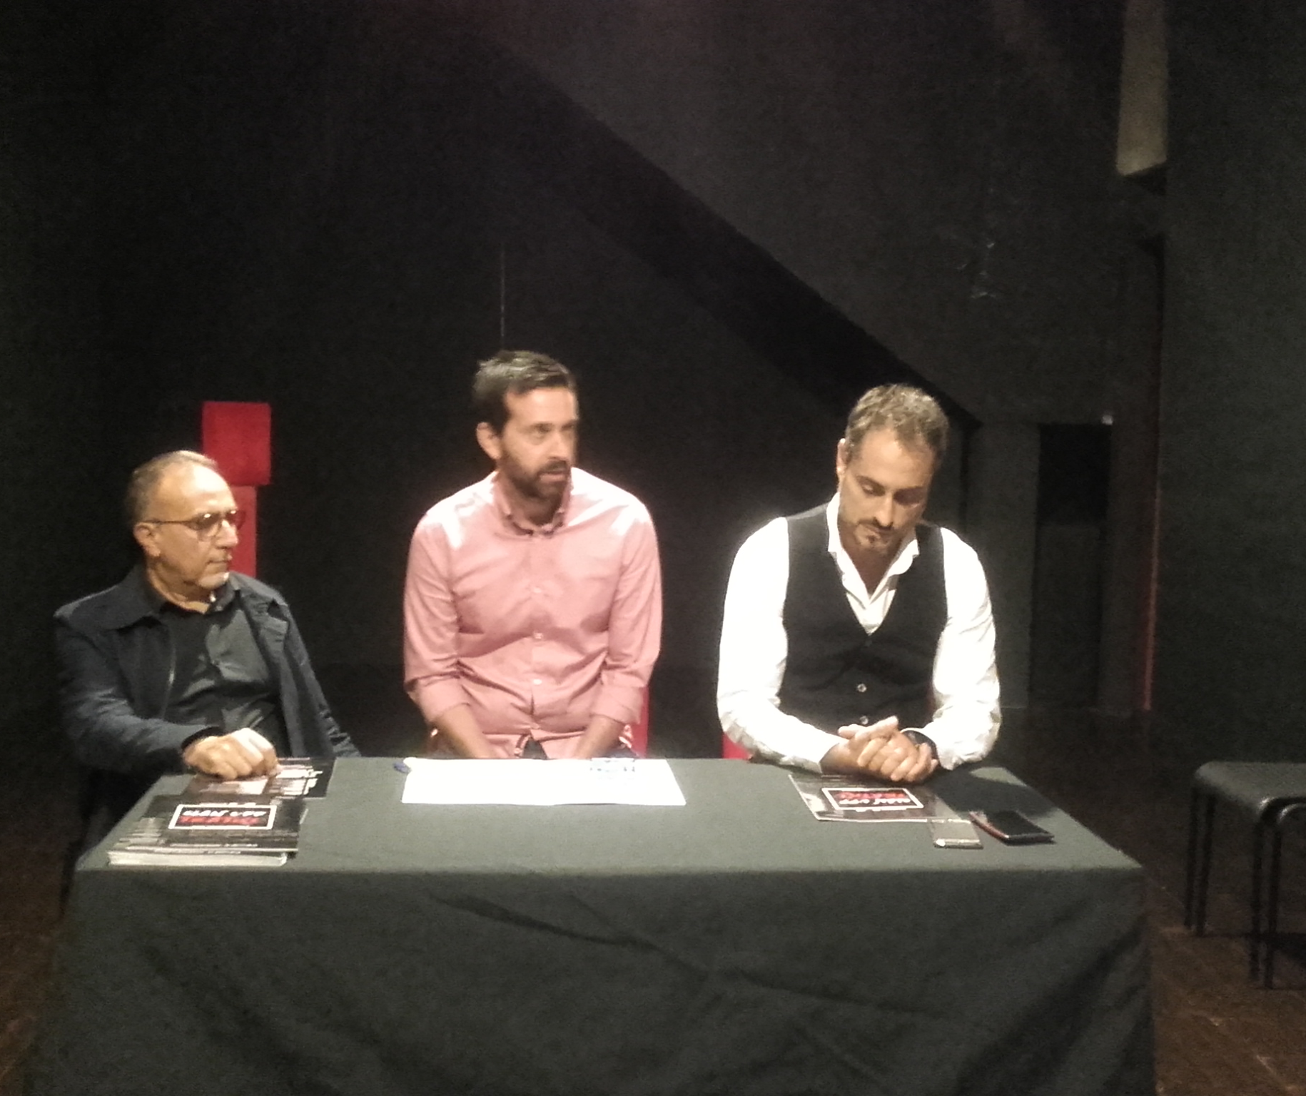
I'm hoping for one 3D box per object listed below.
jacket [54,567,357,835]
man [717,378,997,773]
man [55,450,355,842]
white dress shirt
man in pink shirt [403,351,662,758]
[{"bbox_3d":[-0.742,0.298,2.465,0.510,0.580,0.440,-2,5,-40],"label":"jacket"},{"bbox_3d":[0.325,0.426,2.441,0.500,1.360,0.780,2,4,2],"label":"man"},{"bbox_3d":[-0.641,0.467,2.375,0.560,1.230,0.820,-2,5,-40],"label":"man"},{"bbox_3d":[0.331,0.183,2.556,0.490,0.500,0.380,2,4,3],"label":"white dress shirt"},{"bbox_3d":[-0.209,0.383,2.439,0.470,1.410,0.750,1,4,-4],"label":"man in pink shirt"}]

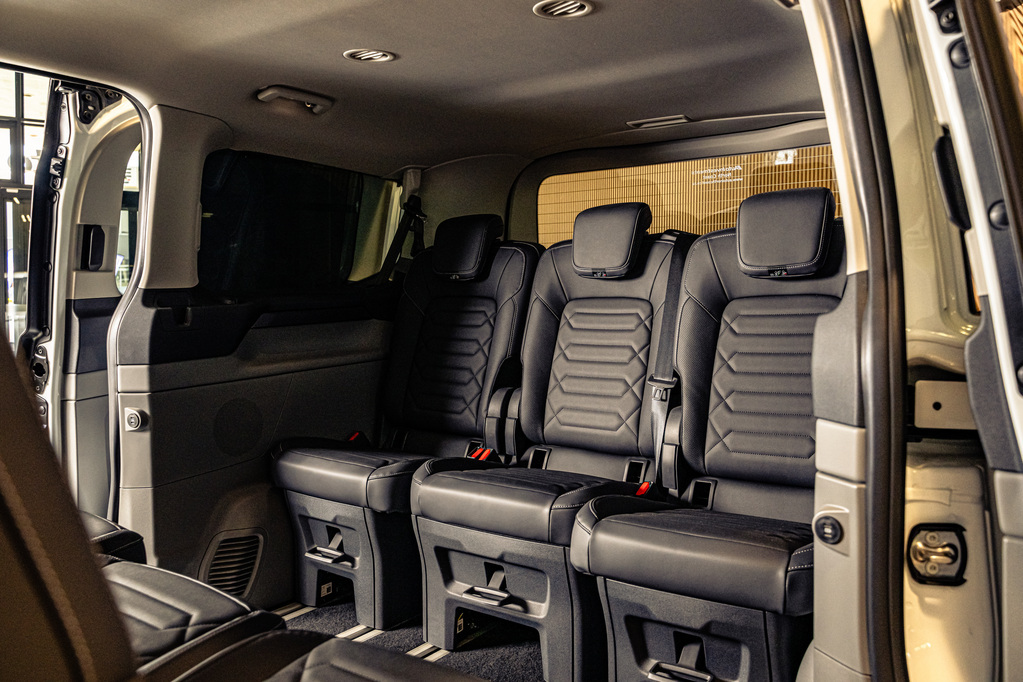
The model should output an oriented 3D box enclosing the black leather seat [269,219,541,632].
[{"bbox_3d":[-0.295,0.157,2.271,0.492,1.064,0.718,2,4,35],"label":"black leather seat"}]

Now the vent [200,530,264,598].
[{"bbox_3d":[-0.714,0.575,2.053,0.156,0.183,0.030,8,-2,-35],"label":"vent"}]

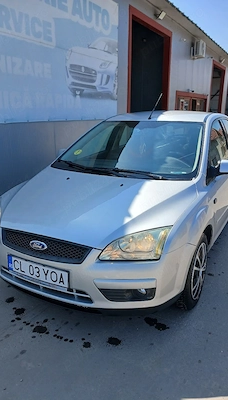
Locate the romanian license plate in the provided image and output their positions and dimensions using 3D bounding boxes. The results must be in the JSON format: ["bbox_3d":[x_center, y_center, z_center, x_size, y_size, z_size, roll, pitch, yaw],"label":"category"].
[{"bbox_3d":[-0.510,0.476,2.080,0.520,0.113,0.018,8,13,28],"label":"romanian license plate"}]

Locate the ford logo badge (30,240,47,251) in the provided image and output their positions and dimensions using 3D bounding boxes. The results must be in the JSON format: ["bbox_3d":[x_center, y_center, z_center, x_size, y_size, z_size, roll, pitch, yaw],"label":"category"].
[{"bbox_3d":[-0.495,0.300,2.031,0.143,0.057,0.018,8,9,28],"label":"ford logo badge"}]

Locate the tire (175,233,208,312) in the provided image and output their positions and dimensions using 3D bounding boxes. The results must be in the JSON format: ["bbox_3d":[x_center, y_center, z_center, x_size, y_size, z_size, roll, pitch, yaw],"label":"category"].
[{"bbox_3d":[0.581,0.546,2.487,0.205,0.630,0.630,8,17,28],"label":"tire"}]

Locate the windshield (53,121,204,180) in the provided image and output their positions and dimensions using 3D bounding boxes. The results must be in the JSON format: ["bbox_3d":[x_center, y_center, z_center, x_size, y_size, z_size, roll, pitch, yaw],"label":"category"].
[{"bbox_3d":[0.174,-0.559,3.057,1.430,0.130,0.990,8,44,28],"label":"windshield"}]

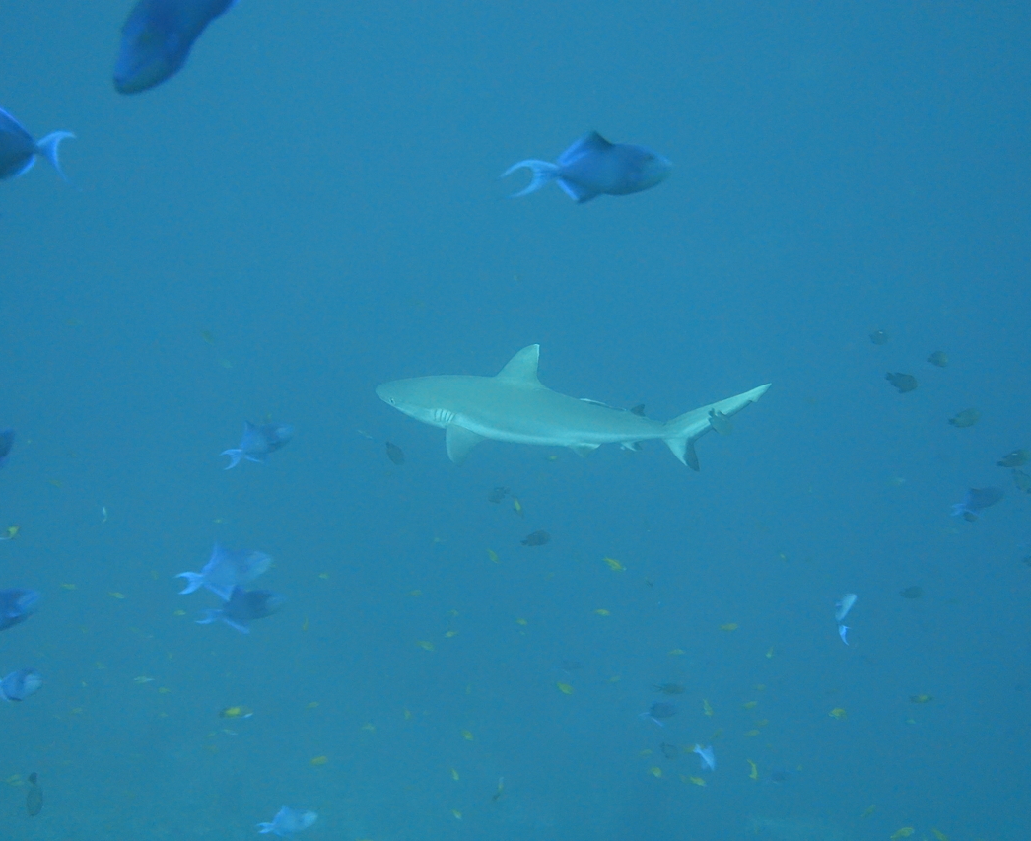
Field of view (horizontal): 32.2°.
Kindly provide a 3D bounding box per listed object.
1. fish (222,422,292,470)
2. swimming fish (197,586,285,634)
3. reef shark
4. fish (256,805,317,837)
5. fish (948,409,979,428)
[{"bbox_3d":[-0.865,0.079,6.000,0.265,0.135,0.065,-19,13,-21],"label":"fish"},{"bbox_3d":[-0.814,0.561,5.300,0.275,0.135,0.065,-11,9,-16],"label":"swimming fish"},{"bbox_3d":[0.213,-0.044,6.600,1.470,0.420,0.420,5,9,10],"label":"reef shark"},{"bbox_3d":[-0.872,1.523,6.800,0.245,0.115,0.065,-13,9,-15],"label":"fish"},{"bbox_3d":[1.880,-0.008,7.500,0.140,0.085,0.040,-15,9,-12],"label":"fish"}]

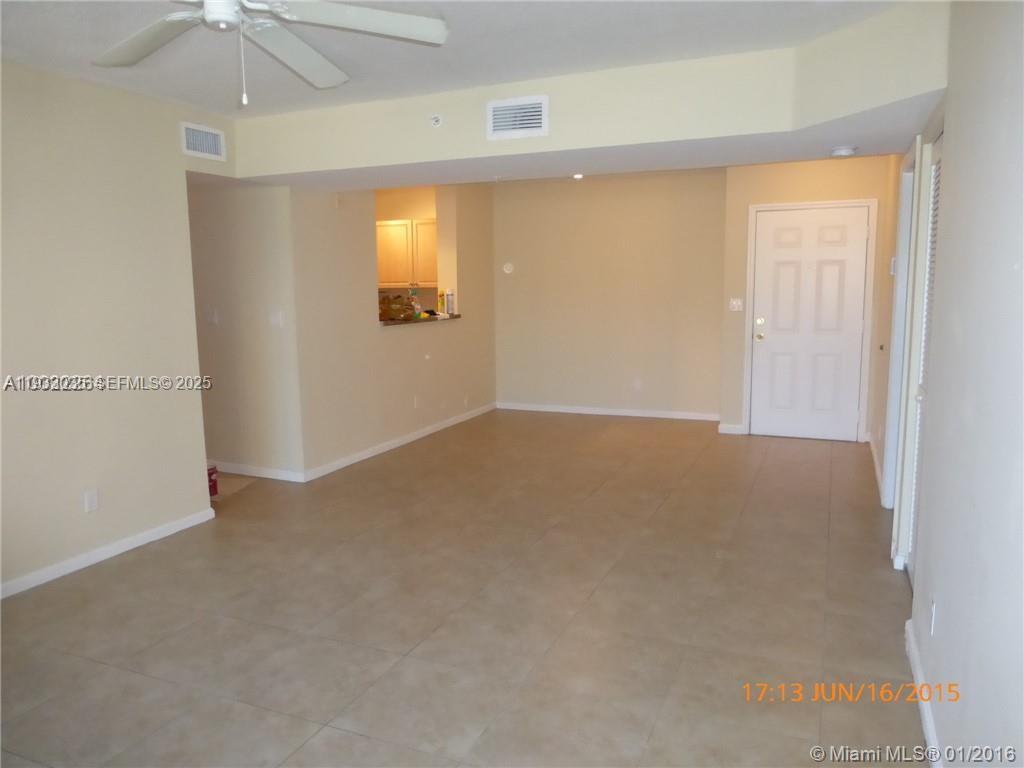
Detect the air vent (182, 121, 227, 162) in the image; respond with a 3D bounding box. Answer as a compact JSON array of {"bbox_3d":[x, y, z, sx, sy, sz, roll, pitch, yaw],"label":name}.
[{"bbox_3d":[-1.885,-1.490,4.373,0.030,0.195,0.350,3,9,23],"label":"air vent"}]

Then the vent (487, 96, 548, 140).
[{"bbox_3d":[0.028,-1.424,3.805,0.355,0.203,0.030,3,9,23],"label":"vent"}]

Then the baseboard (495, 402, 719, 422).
[{"bbox_3d":[0.984,0.298,7.666,2.480,0.080,0.018,3,9,23],"label":"baseboard"}]

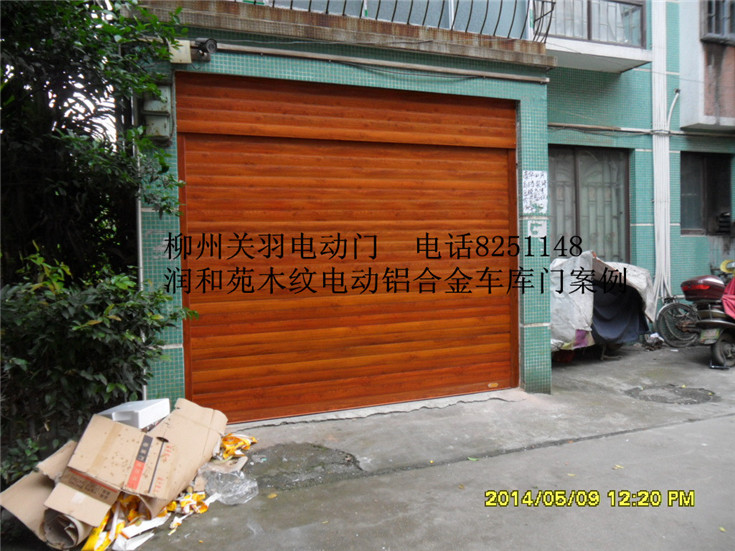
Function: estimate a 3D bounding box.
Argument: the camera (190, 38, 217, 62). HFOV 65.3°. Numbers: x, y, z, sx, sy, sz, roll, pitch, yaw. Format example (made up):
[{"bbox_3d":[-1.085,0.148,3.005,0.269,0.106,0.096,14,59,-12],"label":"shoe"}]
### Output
[{"bbox_3d":[-1.082,-1.484,3.780,0.168,0.132,0.100,15,9,31],"label":"camera"}]

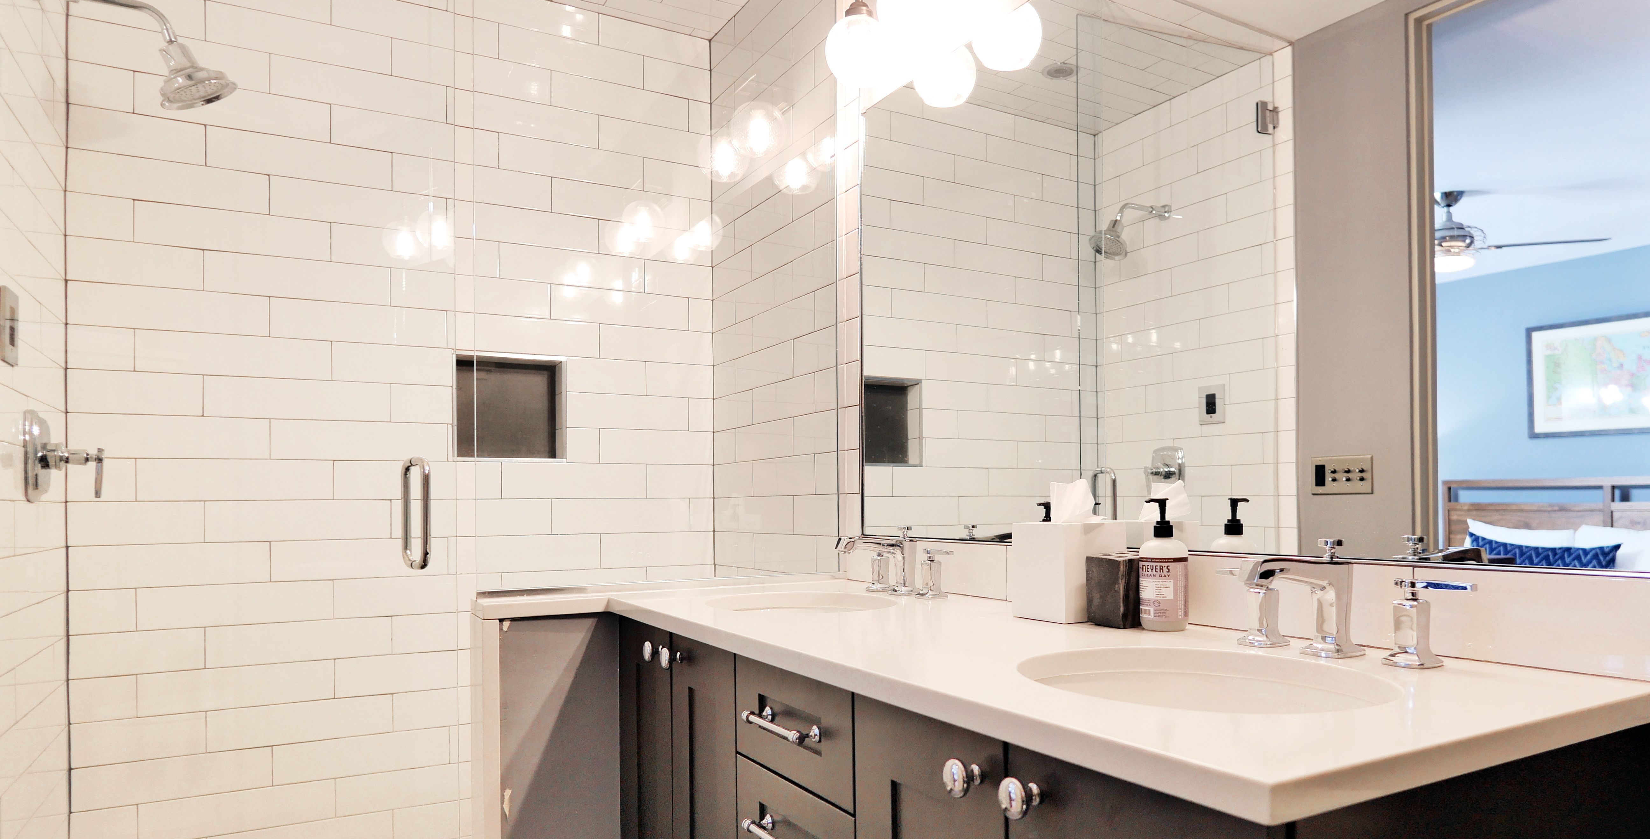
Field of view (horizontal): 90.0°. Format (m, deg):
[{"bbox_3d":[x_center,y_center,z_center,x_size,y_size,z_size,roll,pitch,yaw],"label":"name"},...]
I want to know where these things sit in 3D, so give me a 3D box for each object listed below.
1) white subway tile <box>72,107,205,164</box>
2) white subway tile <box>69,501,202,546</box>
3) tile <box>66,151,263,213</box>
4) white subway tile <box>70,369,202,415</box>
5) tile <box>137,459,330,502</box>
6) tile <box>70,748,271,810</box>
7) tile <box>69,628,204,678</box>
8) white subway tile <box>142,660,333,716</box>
[{"bbox_3d":[-1.650,-0.679,1.981,0.262,0.101,0.010,1,-3,-25],"label":"white subway tile"},{"bbox_3d":[-1.645,0.249,1.982,0.257,0.102,0.010,1,-3,-25],"label":"white subway tile"},{"bbox_3d":[-1.587,-0.574,2.009,0.397,0.101,0.010,1,-3,-25],"label":"tile"},{"bbox_3d":[-1.647,-0.061,1.983,0.257,0.102,0.010,1,-3,-25],"label":"white subway tile"},{"bbox_3d":[-1.462,0.152,2.061,0.406,0.101,0.010,1,-3,-25],"label":"tile"},{"bbox_3d":[-1.576,0.868,2.001,0.397,0.101,0.010,1,-3,-25],"label":"tile"},{"bbox_3d":[-1.643,0.558,1.980,0.259,0.102,0.010,1,-3,-25],"label":"tile"},{"bbox_3d":[-1.463,0.668,2.064,0.407,0.102,0.010,1,-3,-25],"label":"white subway tile"}]

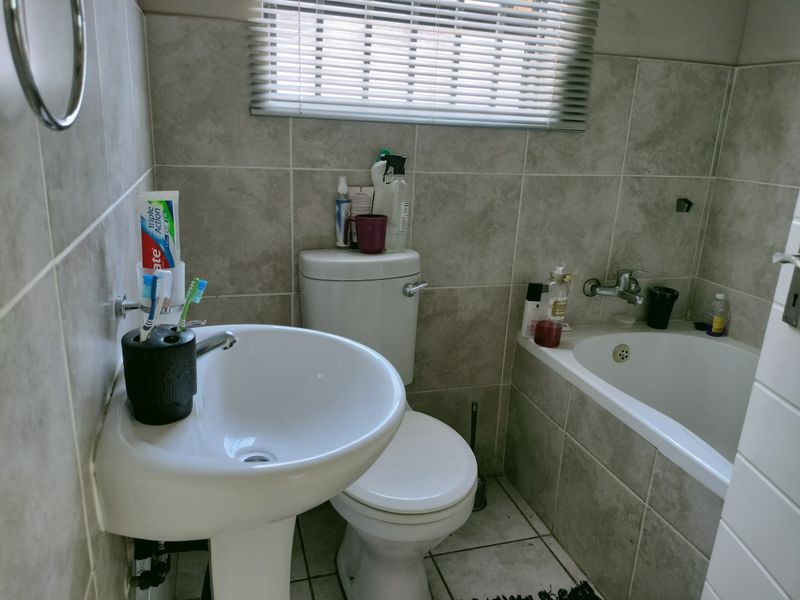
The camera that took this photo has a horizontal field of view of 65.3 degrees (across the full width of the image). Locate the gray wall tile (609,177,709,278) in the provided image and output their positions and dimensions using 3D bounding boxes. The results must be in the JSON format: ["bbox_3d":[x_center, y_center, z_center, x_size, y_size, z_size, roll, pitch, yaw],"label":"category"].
[{"bbox_3d":[0.854,-0.234,2.072,0.342,0.340,0.012,-3,17,-17],"label":"gray wall tile"}]

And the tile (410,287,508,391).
[{"bbox_3d":[0.180,0.123,1.965,0.342,0.340,0.012,-3,17,-17],"label":"tile"}]

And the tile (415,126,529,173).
[{"bbox_3d":[0.207,-0.436,1.799,0.342,0.135,0.012,-3,17,-17],"label":"tile"}]

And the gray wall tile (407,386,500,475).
[{"bbox_3d":[0.163,0.457,2.078,0.344,0.339,0.010,-3,18,-18],"label":"gray wall tile"}]

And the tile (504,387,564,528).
[{"bbox_3d":[0.419,0.491,1.972,0.012,0.341,0.325,-3,17,-17],"label":"tile"}]

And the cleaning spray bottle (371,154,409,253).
[{"bbox_3d":[-0.017,-0.265,1.702,0.085,0.256,0.066,-3,17,-17],"label":"cleaning spray bottle"}]

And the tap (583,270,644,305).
[{"bbox_3d":[0.738,-0.049,2.018,0.230,0.097,0.157,-3,18,-18],"label":"tap"}]

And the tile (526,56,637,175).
[{"bbox_3d":[0.541,-0.548,1.872,0.342,0.340,0.012,-3,17,-17],"label":"tile"}]

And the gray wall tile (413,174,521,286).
[{"bbox_3d":[0.196,-0.206,1.867,0.342,0.340,0.012,-3,17,-17],"label":"gray wall tile"}]

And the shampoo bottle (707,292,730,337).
[{"bbox_3d":[1.047,0.045,2.033,0.067,0.137,0.064,11,19,27],"label":"shampoo bottle"}]

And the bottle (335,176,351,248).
[{"bbox_3d":[-0.154,-0.240,1.710,0.042,0.192,0.042,1,17,-5],"label":"bottle"}]

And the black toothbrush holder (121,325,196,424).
[{"bbox_3d":[-0.321,0.100,0.841,0.086,0.105,0.084,-3,18,-18],"label":"black toothbrush holder"}]

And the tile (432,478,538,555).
[{"bbox_3d":[0.206,0.674,1.977,0.344,0.010,0.324,-3,18,-18],"label":"tile"}]

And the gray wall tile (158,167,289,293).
[{"bbox_3d":[-0.459,-0.176,1.663,0.334,0.344,0.010,-3,18,-18],"label":"gray wall tile"}]

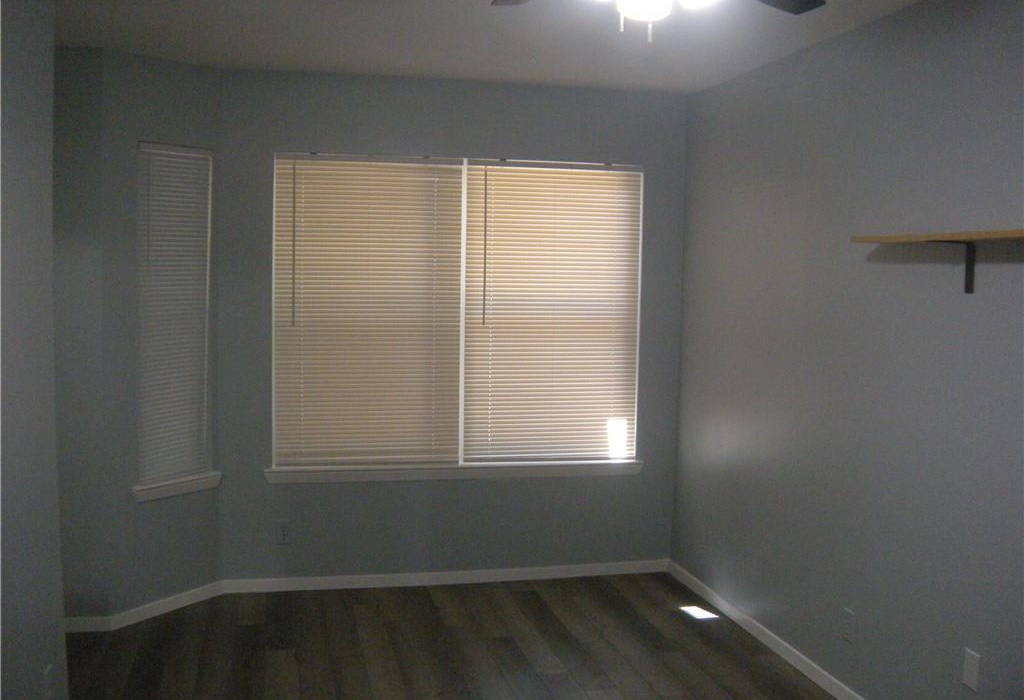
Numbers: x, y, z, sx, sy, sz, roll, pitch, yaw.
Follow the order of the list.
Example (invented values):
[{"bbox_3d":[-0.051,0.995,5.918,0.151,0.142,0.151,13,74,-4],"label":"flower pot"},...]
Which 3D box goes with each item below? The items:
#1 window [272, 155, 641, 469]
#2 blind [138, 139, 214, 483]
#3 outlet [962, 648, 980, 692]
[{"bbox_3d":[-0.240,-0.187,5.031,1.795,1.460,0.050,0,5,-13],"label":"window"},{"bbox_3d":[-1.487,-0.170,4.561,0.050,1.460,0.415,4,5,32],"label":"blind"},{"bbox_3d":[1.349,0.943,3.044,0.010,0.115,0.071,0,5,-13],"label":"outlet"}]

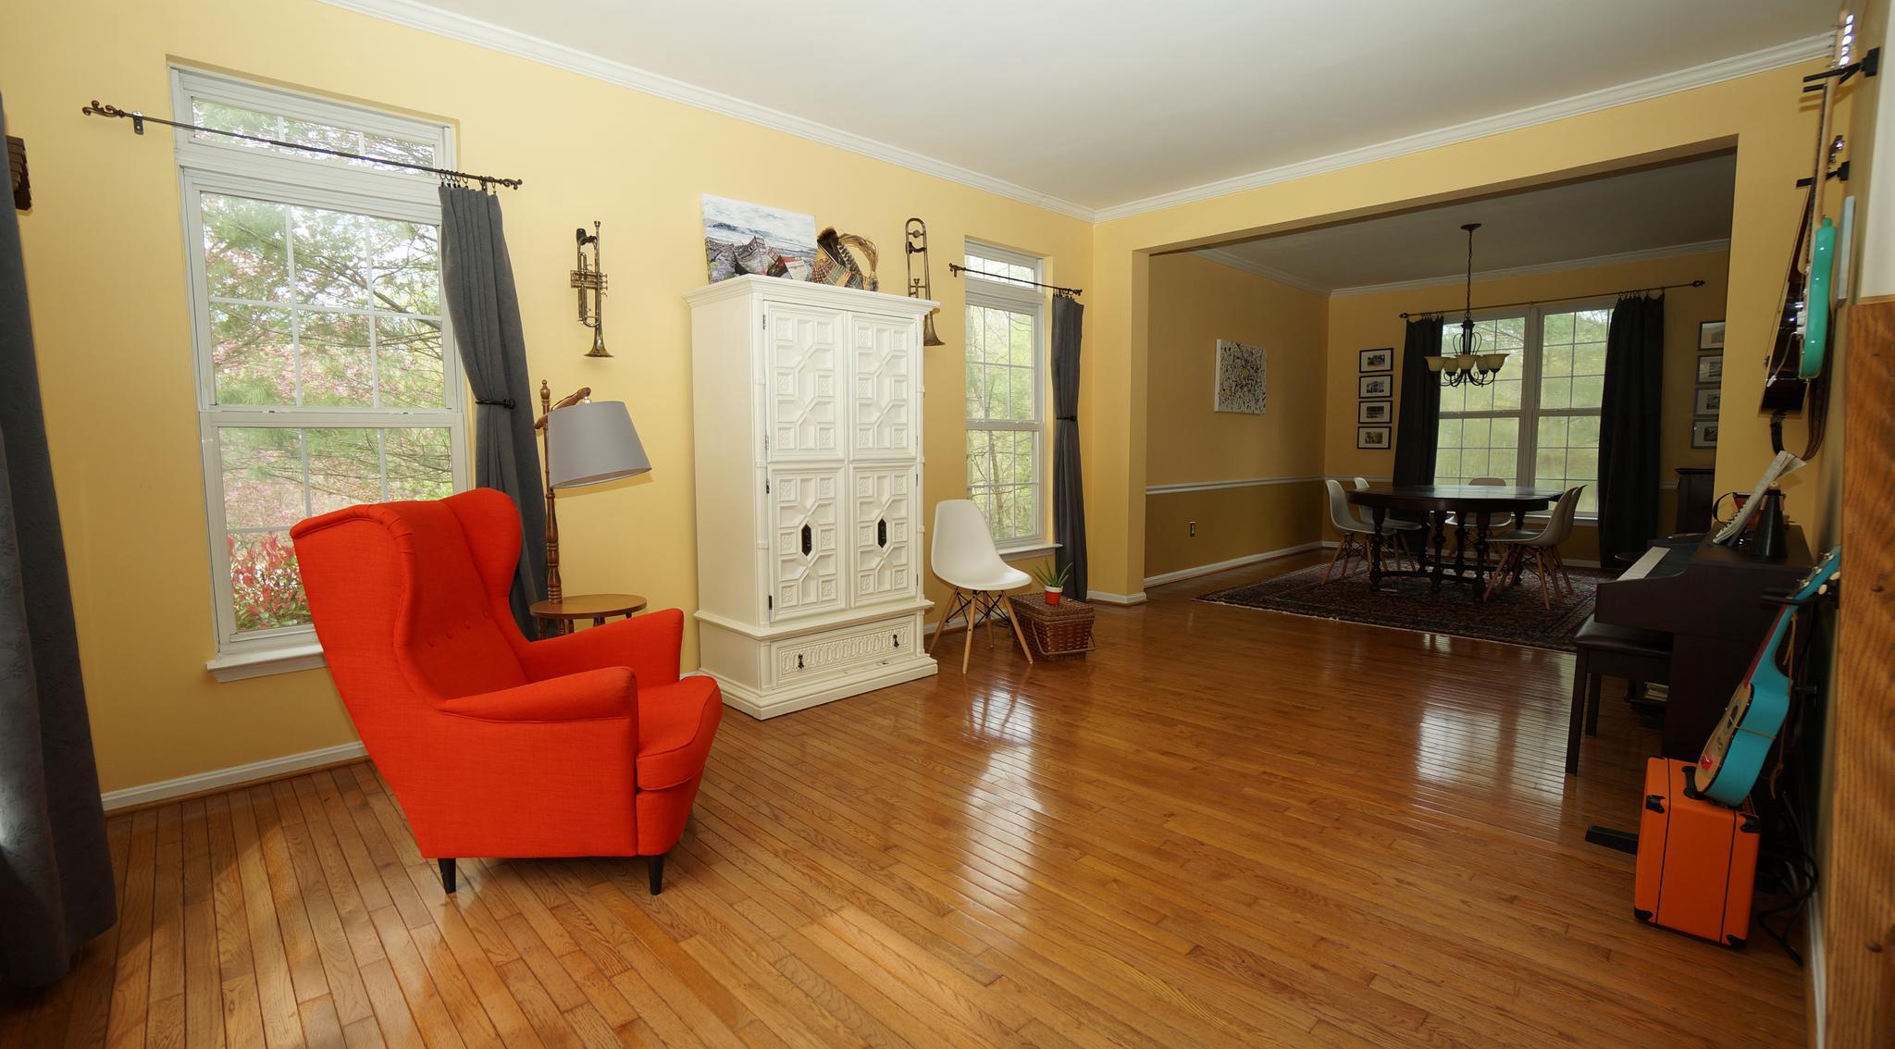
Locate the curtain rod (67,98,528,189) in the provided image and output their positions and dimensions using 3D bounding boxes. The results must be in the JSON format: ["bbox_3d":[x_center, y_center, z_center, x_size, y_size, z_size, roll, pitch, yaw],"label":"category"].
[{"bbox_3d":[-2.049,-1.239,2.636,1.150,0.060,0.090,-6,8,-43],"label":"curtain rod"}]

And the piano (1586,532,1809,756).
[{"bbox_3d":[2.375,0.437,2.464,1.360,0.810,0.405,-5,7,-43],"label":"piano"}]

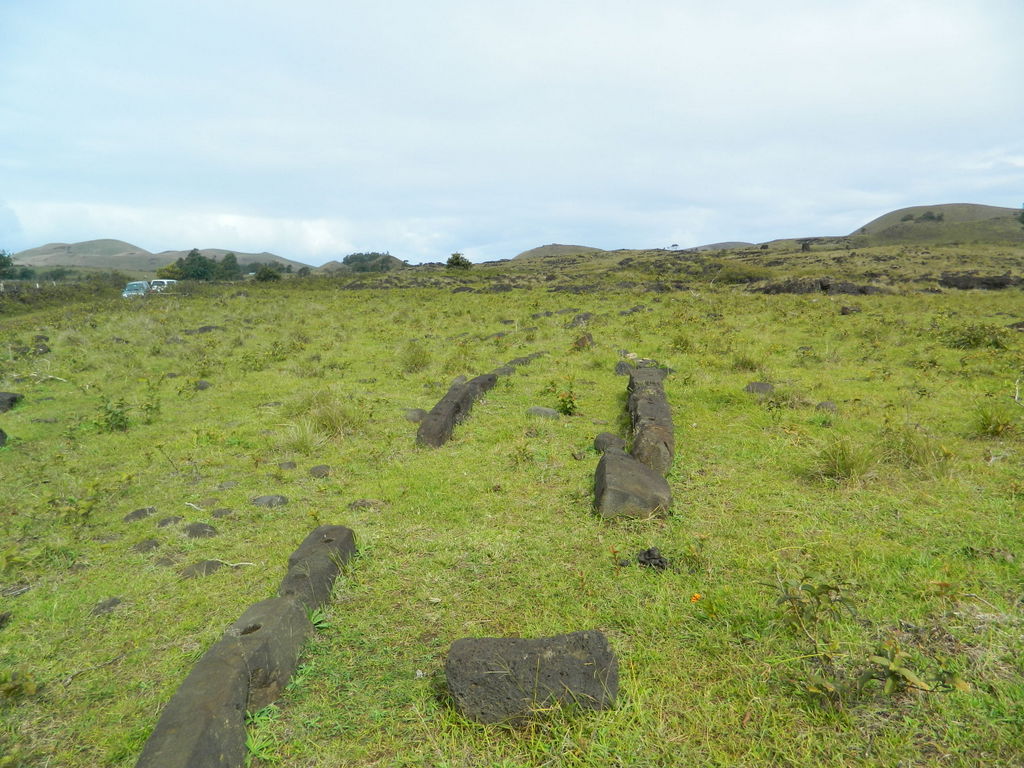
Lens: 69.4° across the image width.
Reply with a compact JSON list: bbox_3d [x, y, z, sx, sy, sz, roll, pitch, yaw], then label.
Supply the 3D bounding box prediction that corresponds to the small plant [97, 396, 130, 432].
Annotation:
[{"bbox_3d":[-3.897,0.292,7.232,0.270,0.290,0.260,0,9,0],"label":"small plant"}]

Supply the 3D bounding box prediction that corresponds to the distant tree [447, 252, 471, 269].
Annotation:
[{"bbox_3d":[-5.426,-12.424,75.000,2.400,1.850,2.400,0,9,0],"label":"distant tree"}]

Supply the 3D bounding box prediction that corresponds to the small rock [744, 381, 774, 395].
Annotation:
[{"bbox_3d":[2.964,0.041,8.857,0.330,0.129,0.248,3,10,19],"label":"small rock"}]

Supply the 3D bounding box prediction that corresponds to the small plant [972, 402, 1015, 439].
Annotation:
[{"bbox_3d":[4.102,0.315,6.300,0.360,0.250,0.340,6,11,33],"label":"small plant"}]

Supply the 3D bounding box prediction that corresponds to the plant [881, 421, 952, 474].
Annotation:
[{"bbox_3d":[3.091,0.487,5.657,0.480,0.306,0.400,5,11,29],"label":"plant"}]

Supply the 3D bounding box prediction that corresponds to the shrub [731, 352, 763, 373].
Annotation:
[{"bbox_3d":[3.352,-0.309,10.571,0.418,0.245,0.355,3,10,18],"label":"shrub"}]

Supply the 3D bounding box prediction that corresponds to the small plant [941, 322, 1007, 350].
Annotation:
[{"bbox_3d":[8.077,-0.840,12.956,1.000,0.408,0.741,6,11,32],"label":"small plant"}]

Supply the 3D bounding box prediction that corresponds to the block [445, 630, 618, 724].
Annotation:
[{"bbox_3d":[0.070,1.046,2.653,0.570,0.235,0.230,-1,9,-8],"label":"block"}]

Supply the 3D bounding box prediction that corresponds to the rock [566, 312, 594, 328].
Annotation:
[{"bbox_3d":[1.614,-1.499,17.435,0.644,0.352,0.451,1,9,5],"label":"rock"}]

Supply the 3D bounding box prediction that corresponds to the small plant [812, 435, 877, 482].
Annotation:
[{"bbox_3d":[2.541,0.539,5.651,0.440,0.290,0.410,0,9,0],"label":"small plant"}]

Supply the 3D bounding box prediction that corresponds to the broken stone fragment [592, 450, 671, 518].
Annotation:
[{"bbox_3d":[0.809,0.667,4.962,0.470,0.290,0.620,0,9,0],"label":"broken stone fragment"}]

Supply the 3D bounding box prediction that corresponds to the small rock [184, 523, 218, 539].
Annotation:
[{"bbox_3d":[-1.858,0.876,4.424,0.195,0.060,0.150,-4,10,-23],"label":"small rock"}]

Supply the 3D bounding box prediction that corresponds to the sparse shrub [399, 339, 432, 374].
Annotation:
[{"bbox_3d":[-1.325,-0.376,10.100,0.410,0.440,0.400,-1,9,-7],"label":"sparse shrub"}]

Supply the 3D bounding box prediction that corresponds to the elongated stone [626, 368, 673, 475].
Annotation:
[{"bbox_3d":[1.430,0.204,7.674,0.420,0.270,4.292,2,9,9],"label":"elongated stone"}]

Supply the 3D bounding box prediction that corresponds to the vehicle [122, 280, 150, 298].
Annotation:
[{"bbox_3d":[-31.947,-7.880,63.000,1.700,1.680,4.200,-3,9,-19],"label":"vehicle"}]

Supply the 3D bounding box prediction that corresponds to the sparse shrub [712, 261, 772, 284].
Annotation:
[{"bbox_3d":[13.091,-6.333,42.000,3.300,1.300,2.400,0,9,0],"label":"sparse shrub"}]

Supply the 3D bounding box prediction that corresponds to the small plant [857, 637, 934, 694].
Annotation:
[{"bbox_3d":[1.364,1.005,2.630,0.260,0.150,0.230,5,10,27],"label":"small plant"}]

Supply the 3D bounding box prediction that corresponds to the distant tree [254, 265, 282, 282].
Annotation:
[{"bbox_3d":[-32.928,-14.875,100.000,3.300,2.400,3.100,-3,9,-18],"label":"distant tree"}]

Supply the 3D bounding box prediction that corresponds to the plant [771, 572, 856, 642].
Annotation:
[{"bbox_3d":[1.182,0.876,2.900,0.320,0.220,0.280,4,10,22],"label":"plant"}]

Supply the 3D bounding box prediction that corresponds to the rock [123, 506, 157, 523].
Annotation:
[{"bbox_3d":[-2.267,0.794,4.500,0.195,0.070,0.140,-4,10,-26],"label":"rock"}]

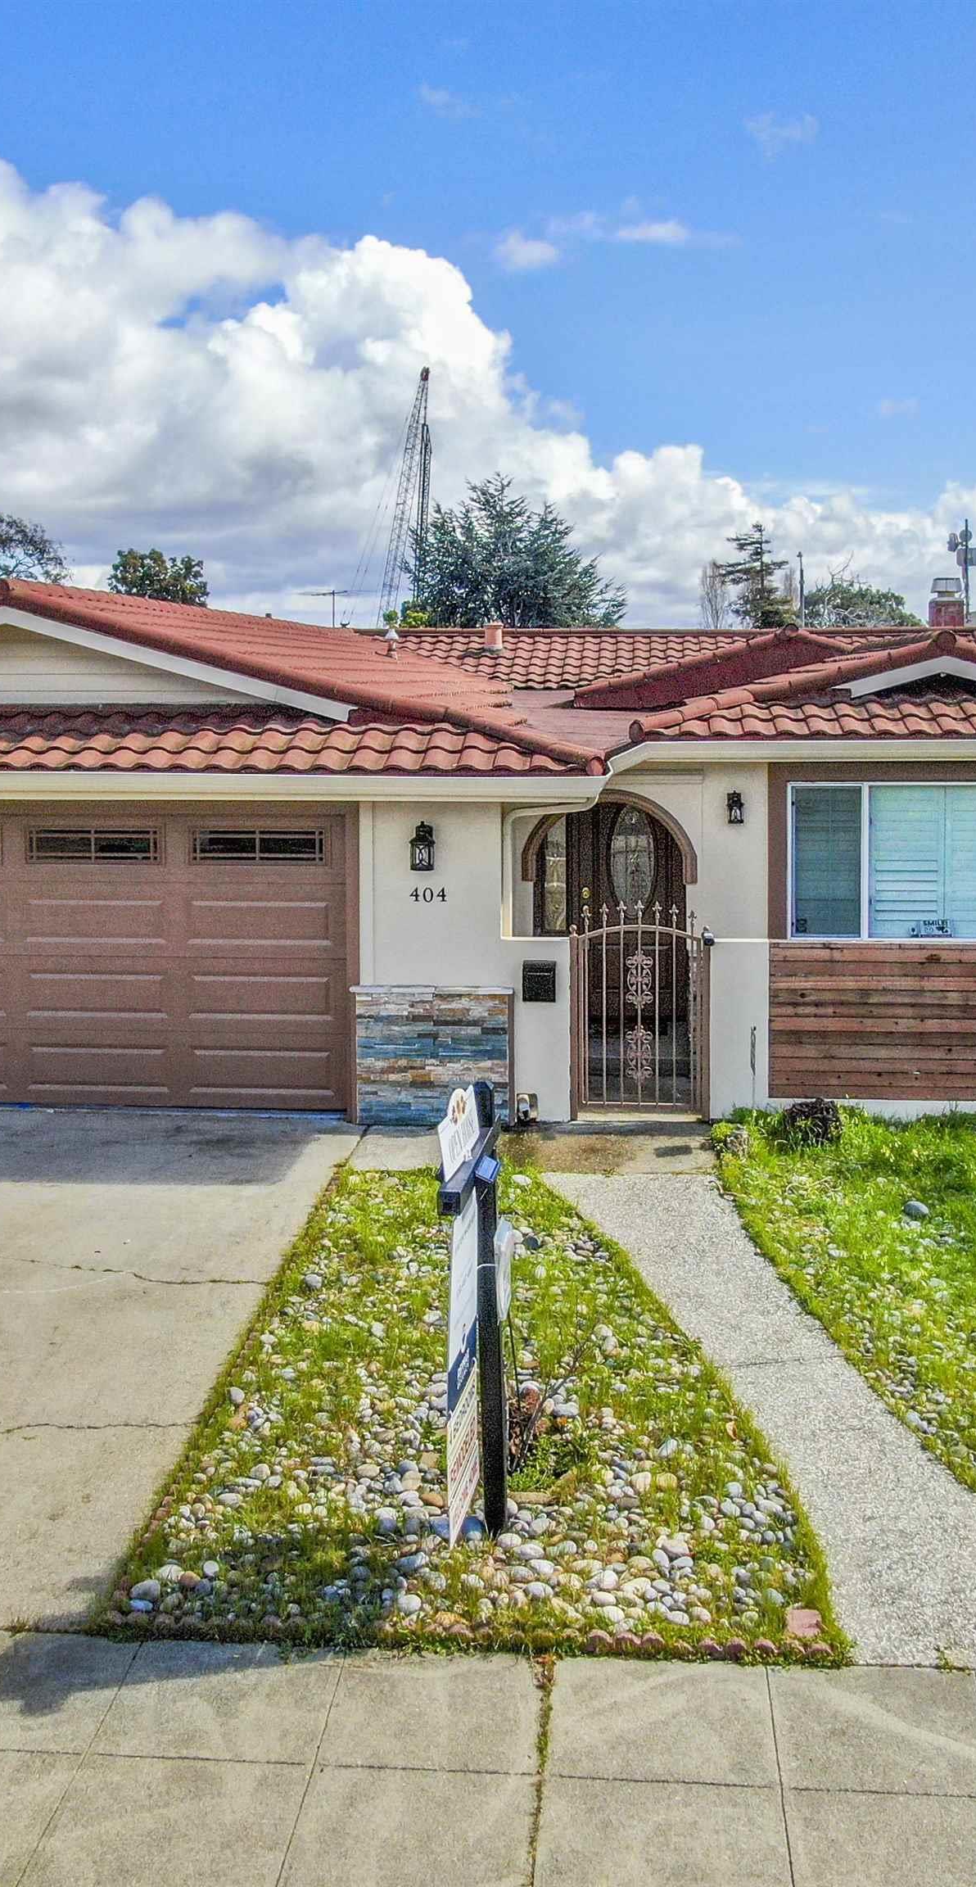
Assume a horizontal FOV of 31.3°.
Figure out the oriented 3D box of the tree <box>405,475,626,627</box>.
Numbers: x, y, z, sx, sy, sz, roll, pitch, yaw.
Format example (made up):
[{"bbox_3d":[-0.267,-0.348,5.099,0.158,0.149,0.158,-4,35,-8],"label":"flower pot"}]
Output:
[{"bbox_3d":[0.820,-9.463,52.594,6.620,9.100,6.620,0,7,0],"label":"tree"}]

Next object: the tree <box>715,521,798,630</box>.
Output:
[{"bbox_3d":[10.420,-11.950,68.590,3.460,9.050,3.460,0,7,0],"label":"tree"}]

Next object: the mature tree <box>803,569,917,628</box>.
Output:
[{"bbox_3d":[12.845,-9.568,60.445,4.120,6.820,4.120,0,7,0],"label":"mature tree"}]

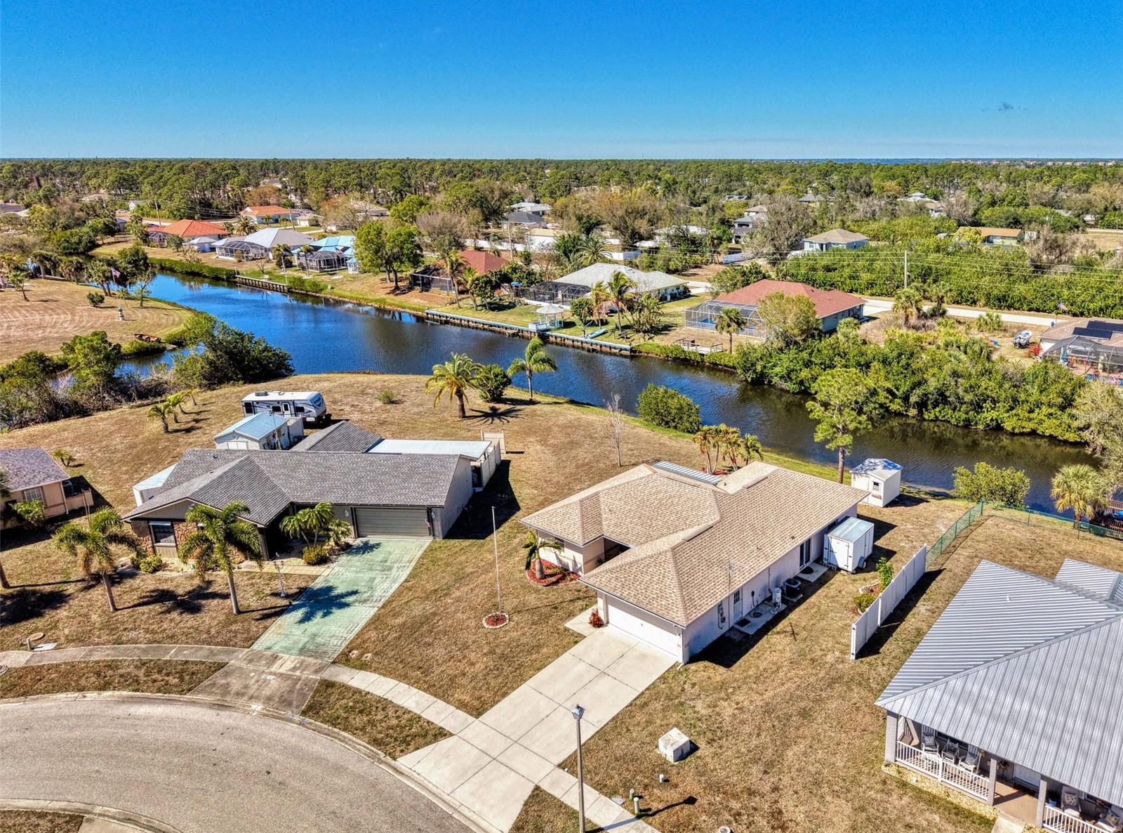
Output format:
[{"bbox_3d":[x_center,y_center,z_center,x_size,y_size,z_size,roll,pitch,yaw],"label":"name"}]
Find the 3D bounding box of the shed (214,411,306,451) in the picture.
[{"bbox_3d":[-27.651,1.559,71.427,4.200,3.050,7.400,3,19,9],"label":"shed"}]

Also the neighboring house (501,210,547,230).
[{"bbox_3d":[-14.400,-74.305,294.597,15.000,5.300,14.000,8,20,24],"label":"neighboring house"}]

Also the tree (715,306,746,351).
[{"bbox_3d":[23.138,-11.756,105.180,4.300,6.000,4.200,0,18,0],"label":"tree"}]

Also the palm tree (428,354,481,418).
[{"bbox_3d":[-10.501,-2.974,76.487,5.315,6.542,5.315,-1,18,0],"label":"palm tree"}]

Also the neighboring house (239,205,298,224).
[{"bbox_3d":[-122.564,-84.165,325.715,14.500,5.600,18.500,16,24,40],"label":"neighboring house"}]

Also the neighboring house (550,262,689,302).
[{"bbox_3d":[10.325,-25.389,147.176,21.300,5.400,20.000,14,23,36],"label":"neighboring house"}]

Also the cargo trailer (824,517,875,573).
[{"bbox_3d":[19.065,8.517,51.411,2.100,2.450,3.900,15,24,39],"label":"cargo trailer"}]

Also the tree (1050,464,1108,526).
[{"bbox_3d":[35.608,5.509,53.726,3.973,4.752,3.973,-1,18,0],"label":"tree"}]

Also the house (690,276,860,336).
[{"bbox_3d":[34.934,-18.039,125.047,19.600,5.400,25.500,15,24,38],"label":"house"}]

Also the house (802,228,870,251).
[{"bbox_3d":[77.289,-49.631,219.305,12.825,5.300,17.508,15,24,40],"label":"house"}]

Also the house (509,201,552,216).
[{"bbox_3d":[-14.800,-96.687,361.977,17.000,5.300,16.000,10,21,28],"label":"house"}]

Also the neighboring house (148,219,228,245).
[{"bbox_3d":[-119.299,-58.565,246.736,25.000,5.600,20.500,13,22,34],"label":"neighboring house"}]

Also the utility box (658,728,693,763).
[{"bbox_3d":[5.110,14.842,35.174,1.080,0.670,0.930,-15,23,-38],"label":"utility box"}]

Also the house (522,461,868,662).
[{"bbox_3d":[8.595,6.564,52.251,15.300,4.600,23.050,16,24,40],"label":"house"}]

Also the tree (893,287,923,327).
[{"bbox_3d":[54.500,-17.084,122.767,4.500,6.100,4.500,0,18,0],"label":"tree"}]

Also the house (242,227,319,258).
[{"bbox_3d":[-78.200,-48.295,217.140,14.500,5.900,16.000,12,22,31],"label":"house"}]

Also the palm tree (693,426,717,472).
[{"bbox_3d":[12.250,2.841,66.056,2.100,4.000,2.100,0,18,0],"label":"palm tree"}]

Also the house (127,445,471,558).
[{"bbox_3d":[-17.331,5.224,54.826,20.688,4.600,12.261,1,18,5],"label":"house"}]

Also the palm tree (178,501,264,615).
[{"bbox_3d":[-18.643,7.870,43.082,4.661,6.963,4.661,-1,18,0],"label":"palm tree"}]

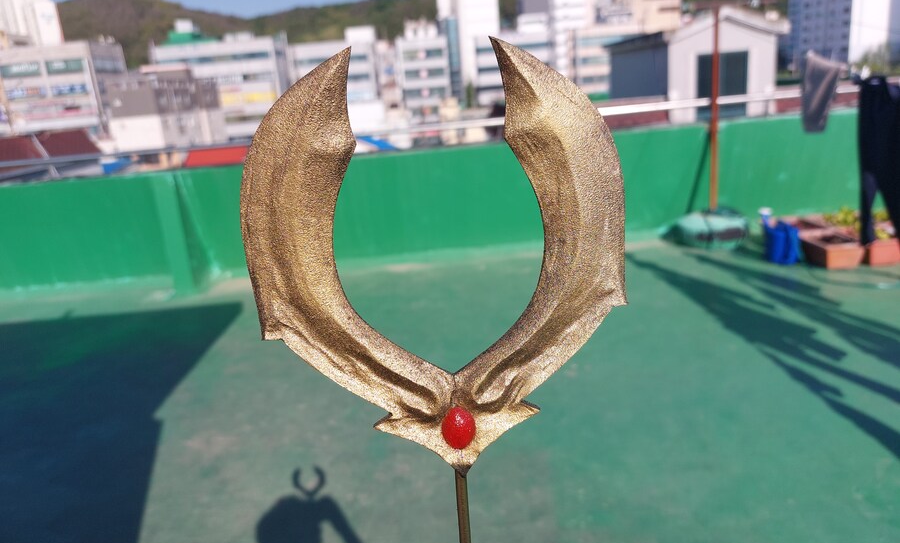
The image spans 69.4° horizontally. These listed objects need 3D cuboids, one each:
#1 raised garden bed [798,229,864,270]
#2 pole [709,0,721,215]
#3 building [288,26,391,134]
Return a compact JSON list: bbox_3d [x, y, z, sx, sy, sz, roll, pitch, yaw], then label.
[{"bbox_3d":[3.247,-0.187,5.557,0.260,0.180,0.620,-3,14,9],"label":"raised garden bed"},{"bbox_3d":[2.783,-1.623,6.846,0.065,2.178,0.065,-5,13,0],"label":"pole"},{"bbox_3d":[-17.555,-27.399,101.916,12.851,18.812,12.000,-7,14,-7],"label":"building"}]

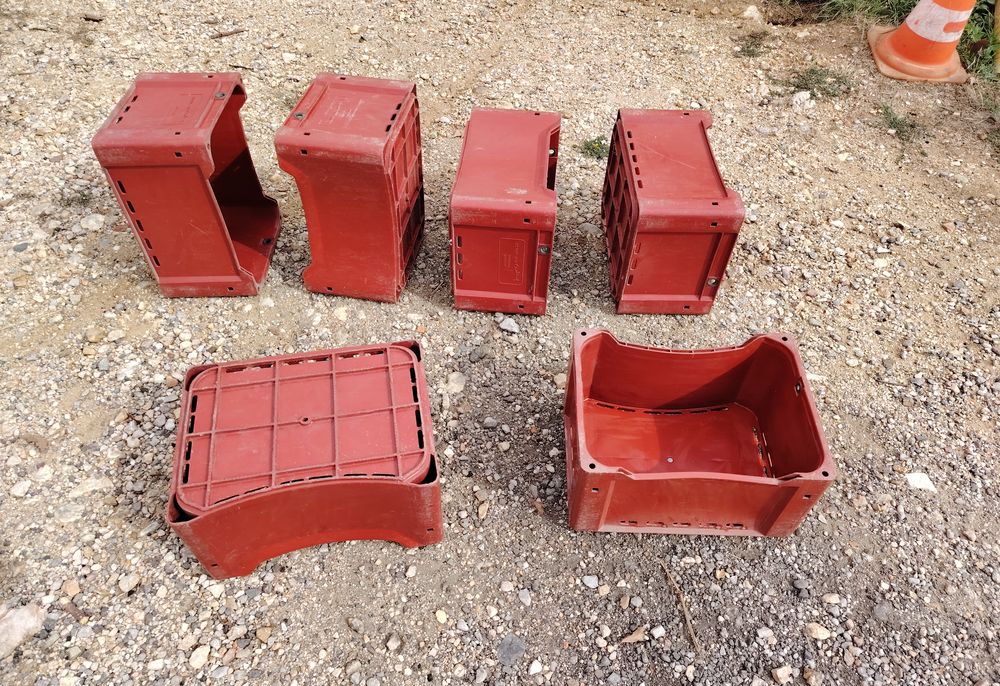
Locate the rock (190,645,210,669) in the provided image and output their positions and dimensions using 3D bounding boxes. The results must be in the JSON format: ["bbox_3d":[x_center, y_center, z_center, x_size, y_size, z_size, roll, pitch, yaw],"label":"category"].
[{"bbox_3d":[-0.630,0.659,1.457,0.029,0.018,0.040,21,51,16],"label":"rock"}]

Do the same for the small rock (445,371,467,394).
[{"bbox_3d":[-0.129,0.114,1.980,0.060,0.033,0.071,-3,49,-4],"label":"small rock"}]

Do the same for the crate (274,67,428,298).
[{"bbox_3d":[-0.426,-0.466,2.116,0.285,0.540,0.400,7,46,4],"label":"crate"}]

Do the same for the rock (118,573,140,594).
[{"bbox_3d":[-0.831,0.536,1.558,0.042,0.021,0.034,-24,53,-22],"label":"rock"}]

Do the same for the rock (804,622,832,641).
[{"bbox_3d":[0.697,0.633,1.522,0.054,0.018,0.029,15,50,12],"label":"rock"}]

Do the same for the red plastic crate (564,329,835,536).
[{"bbox_3d":[0.447,0.219,1.702,0.540,0.285,0.400,2,50,0],"label":"red plastic crate"}]

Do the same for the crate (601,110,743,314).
[{"bbox_3d":[0.521,-0.427,2.217,0.289,0.405,0.550,1,48,-1],"label":"crate"}]

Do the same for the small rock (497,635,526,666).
[{"bbox_3d":[0.024,0.664,1.500,0.062,0.025,0.063,5,48,3],"label":"small rock"}]

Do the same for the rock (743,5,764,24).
[{"bbox_3d":[1.320,-1.716,3.617,0.109,0.071,0.142,16,50,12],"label":"rock"}]

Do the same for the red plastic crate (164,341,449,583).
[{"bbox_3d":[-0.429,0.267,1.632,0.540,0.285,0.400,-7,50,-8],"label":"red plastic crate"}]

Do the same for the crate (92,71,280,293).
[{"bbox_3d":[-0.915,-0.476,2.126,0.289,0.550,0.405,-1,47,-1],"label":"crate"}]

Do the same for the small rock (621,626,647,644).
[{"bbox_3d":[0.293,0.643,1.526,0.063,0.018,0.026,-18,51,-17],"label":"small rock"}]

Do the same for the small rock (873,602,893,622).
[{"bbox_3d":[0.864,0.609,1.569,0.046,0.024,0.043,-26,54,-22],"label":"small rock"}]

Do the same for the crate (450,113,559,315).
[{"bbox_3d":[0.027,-0.428,2.226,0.289,0.405,0.550,4,49,2],"label":"crate"}]

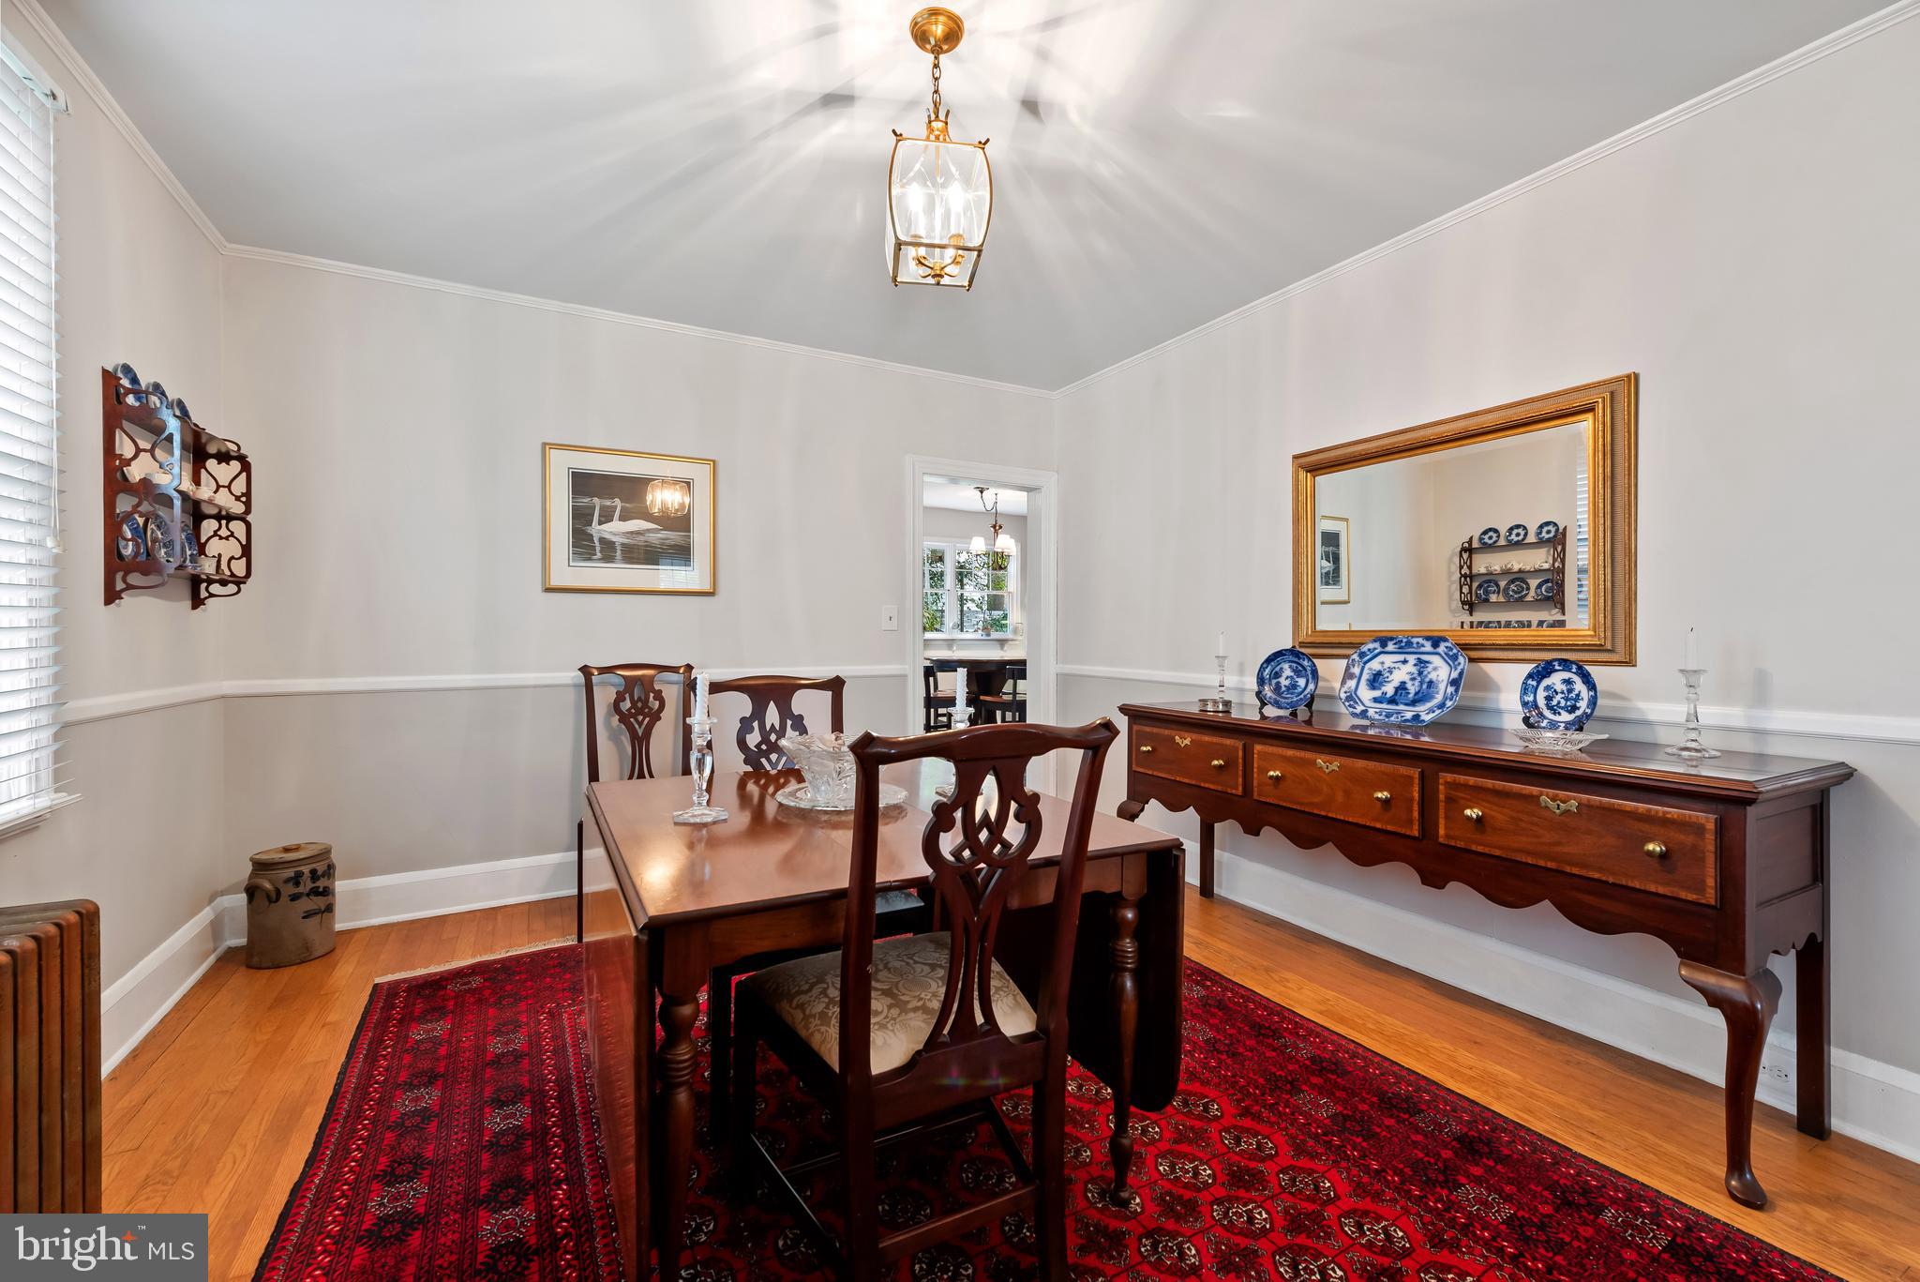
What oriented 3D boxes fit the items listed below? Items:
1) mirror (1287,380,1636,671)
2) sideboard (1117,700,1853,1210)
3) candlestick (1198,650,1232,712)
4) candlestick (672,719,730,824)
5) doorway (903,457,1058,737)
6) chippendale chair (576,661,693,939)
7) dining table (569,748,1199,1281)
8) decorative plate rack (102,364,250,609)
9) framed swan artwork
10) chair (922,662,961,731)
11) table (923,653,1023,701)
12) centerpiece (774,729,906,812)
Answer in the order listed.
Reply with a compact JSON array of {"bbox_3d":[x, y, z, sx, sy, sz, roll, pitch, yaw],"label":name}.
[{"bbox_3d":[1.593,-0.330,2.685,0.055,0.800,1.123,0,0,-28],"label":"mirror"},{"bbox_3d":[1.325,0.696,2.562,0.519,0.853,1.995,0,0,-27],"label":"sideboard"},{"bbox_3d":[1.012,0.164,3.167,0.131,0.220,0.131,-1,1,-28],"label":"candlestick"},{"bbox_3d":[-0.567,0.278,1.754,0.122,0.222,0.122,0,0,-28],"label":"candlestick"},{"bbox_3d":[0.108,0.057,4.549,0.963,2.100,0.170,0,0,-28],"label":"doorway"},{"bbox_3d":[-1.307,0.613,3.318,0.536,1.024,0.535,-1,1,-28],"label":"chippendale chair"},{"bbox_3d":[-0.301,0.770,1.974,1.064,0.725,1.254,-1,1,-27],"label":"dining table"},{"bbox_3d":[-2.375,-0.415,2.464,0.160,0.640,0.640,0,0,-28],"label":"decorative plate rack"},{"bbox_3d":[-1.490,-0.535,3.652,0.729,0.644,0.028,-1,1,-28],"label":"framed swan artwork"},{"bbox_3d":[-0.101,0.651,6.455,0.460,0.880,0.430,0,0,-10],"label":"chair"},{"bbox_3d":[0.232,0.625,7.004,1.150,0.910,1.150,-1,1,-28],"label":"table"},{"bbox_3d":[-0.309,0.334,2.097,0.340,0.150,0.340,0,1,0],"label":"centerpiece"}]

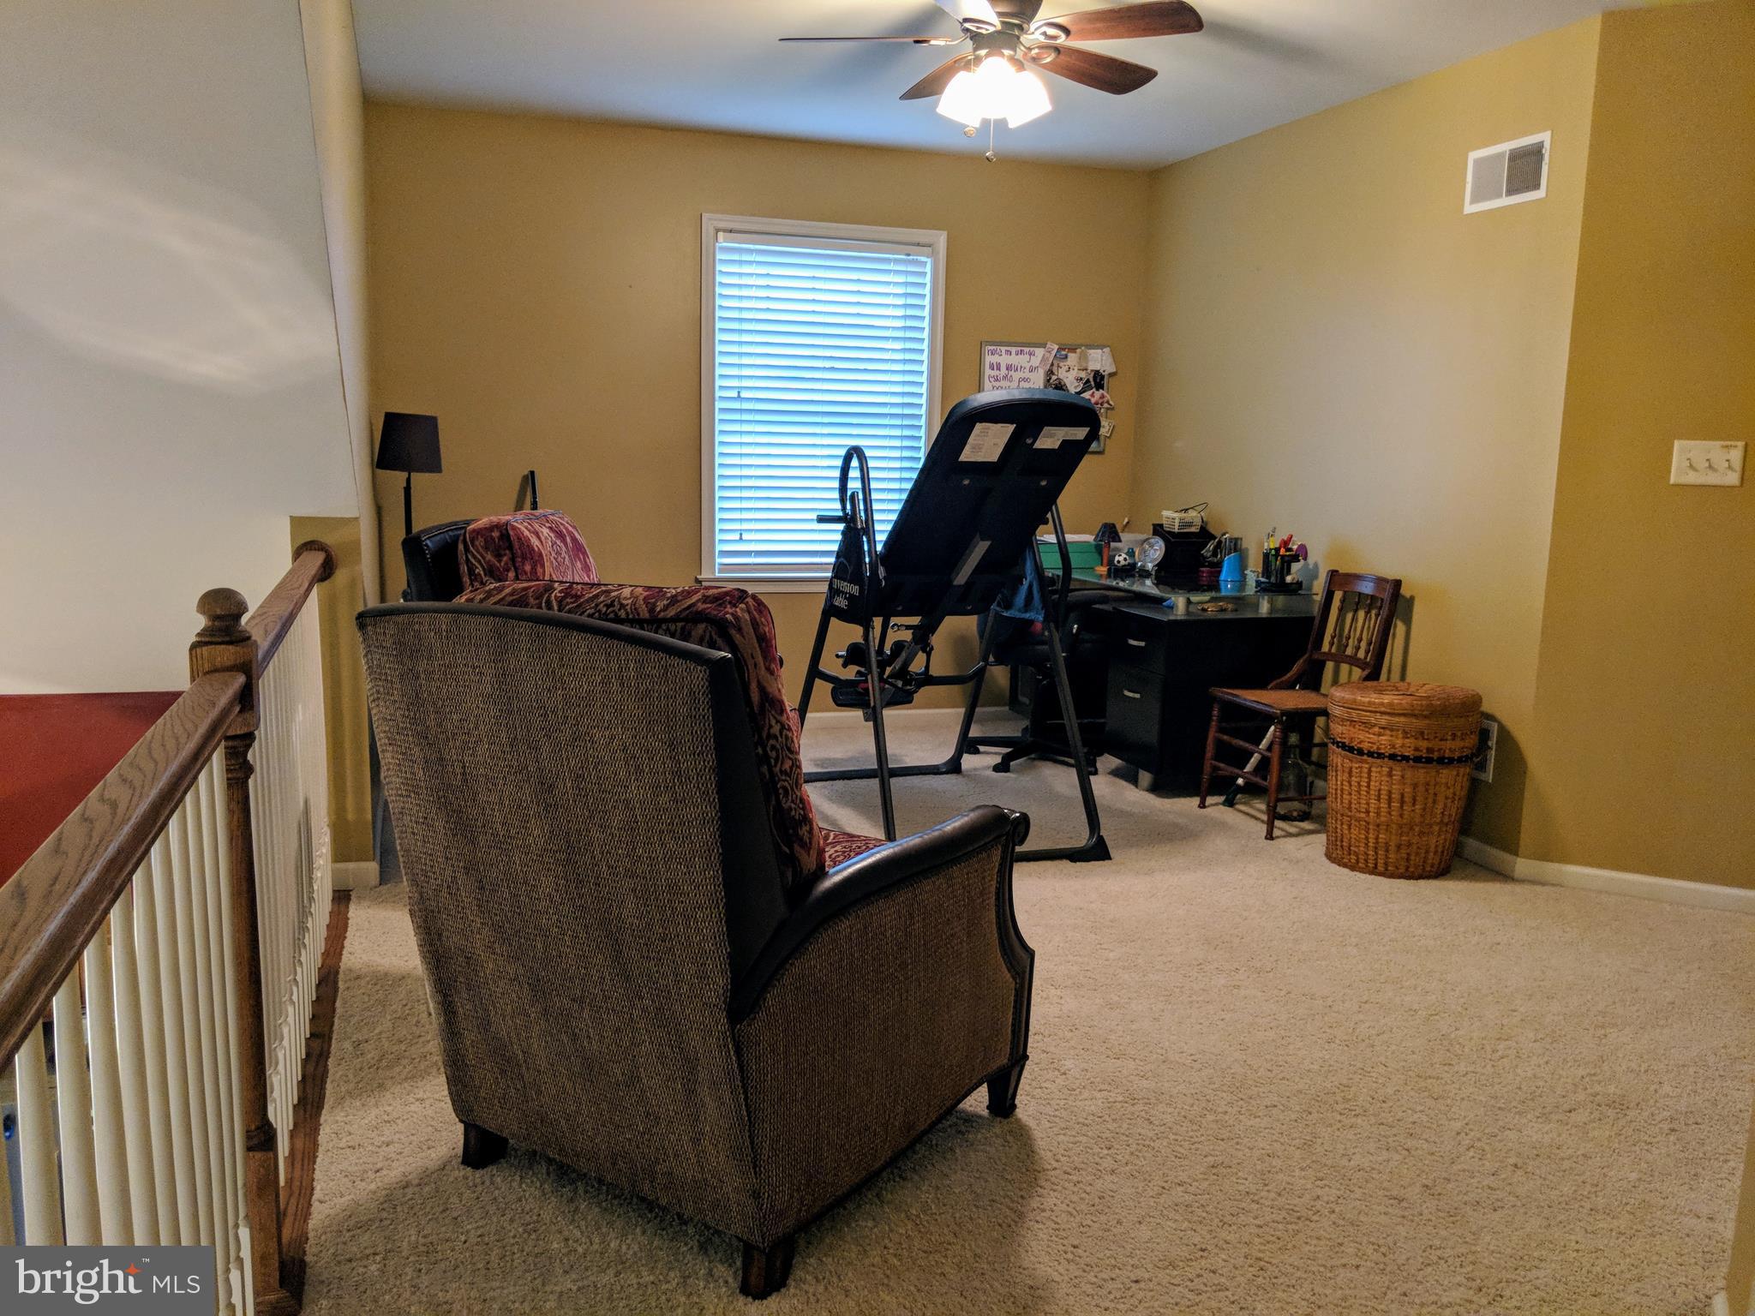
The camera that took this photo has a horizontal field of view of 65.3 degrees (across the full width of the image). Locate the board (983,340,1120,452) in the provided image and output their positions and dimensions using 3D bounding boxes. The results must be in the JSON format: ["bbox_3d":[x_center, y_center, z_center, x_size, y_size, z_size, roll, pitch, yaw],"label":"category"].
[{"bbox_3d":[0.739,-1.146,6.055,0.615,0.465,0.025,-2,10,-17],"label":"board"}]

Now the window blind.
[{"bbox_3d":[-0.231,-1.050,5.797,0.915,1.380,0.060,-2,10,-17],"label":"window blind"}]

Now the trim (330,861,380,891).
[{"bbox_3d":[-1.451,0.602,3.794,0.130,0.080,0.016,-2,10,-17],"label":"trim"}]

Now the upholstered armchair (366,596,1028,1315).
[{"bbox_3d":[-0.249,0.373,2.420,0.770,1.040,0.940,8,12,33],"label":"upholstered armchair"}]

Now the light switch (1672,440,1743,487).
[{"bbox_3d":[2.261,-0.531,3.725,0.163,0.119,0.016,6,11,24],"label":"light switch"}]

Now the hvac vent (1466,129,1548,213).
[{"bbox_3d":[1.862,-1.433,4.053,0.018,0.180,0.330,-2,10,-17],"label":"hvac vent"}]

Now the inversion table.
[{"bbox_3d":[0.236,-0.159,4.496,0.710,1.410,1.160,-2,10,-16],"label":"inversion table"}]

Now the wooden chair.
[{"bbox_3d":[1.427,0.137,4.624,0.500,0.830,0.410,-2,10,-20],"label":"wooden chair"}]

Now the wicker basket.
[{"bbox_3d":[1.590,0.367,4.195,0.440,0.530,0.440,-2,10,-17],"label":"wicker basket"}]

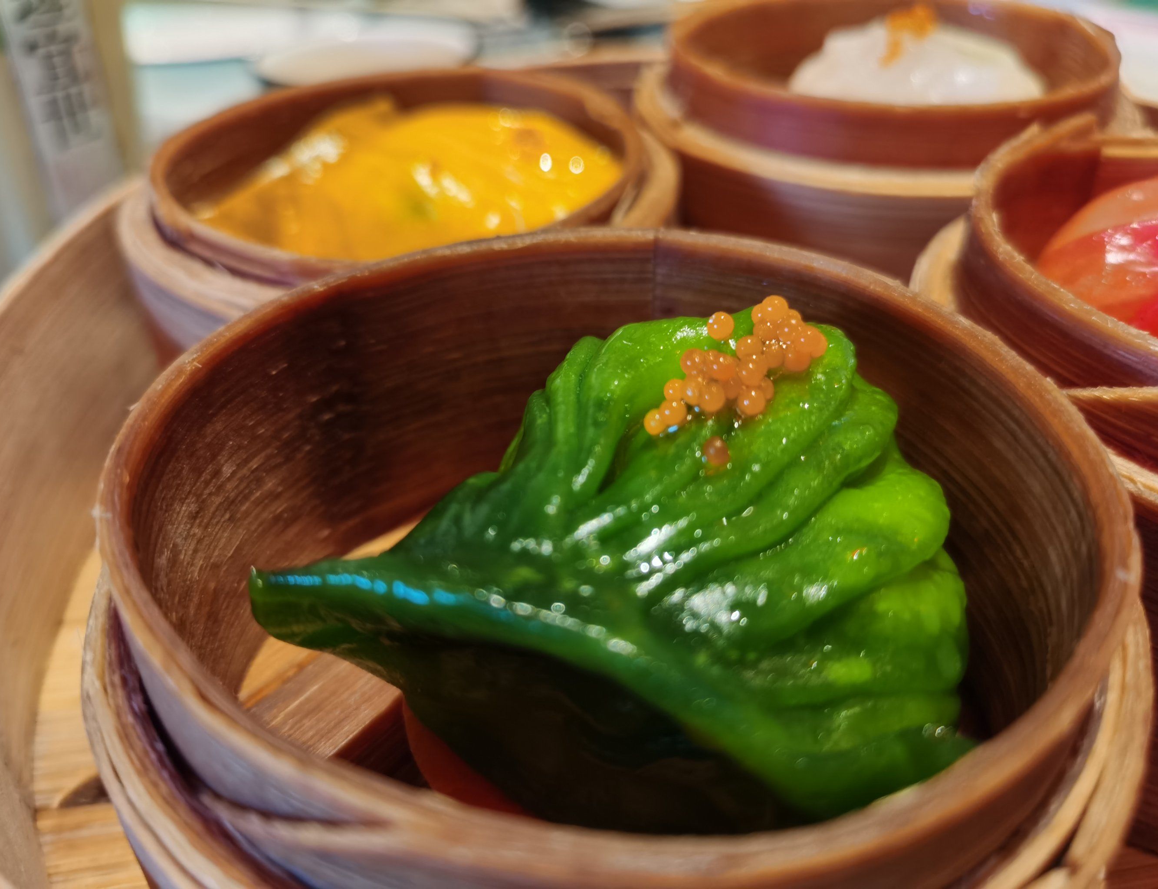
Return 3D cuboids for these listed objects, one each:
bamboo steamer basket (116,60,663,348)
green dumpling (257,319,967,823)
[{"bbox_3d":[-0.030,-0.031,0.179,0.099,0.054,0.099,-2,38,0],"label":"bamboo steamer basket"},{"bbox_3d":[0.005,0.011,0.098,0.068,0.035,0.052,5,38,9],"label":"green dumpling"}]

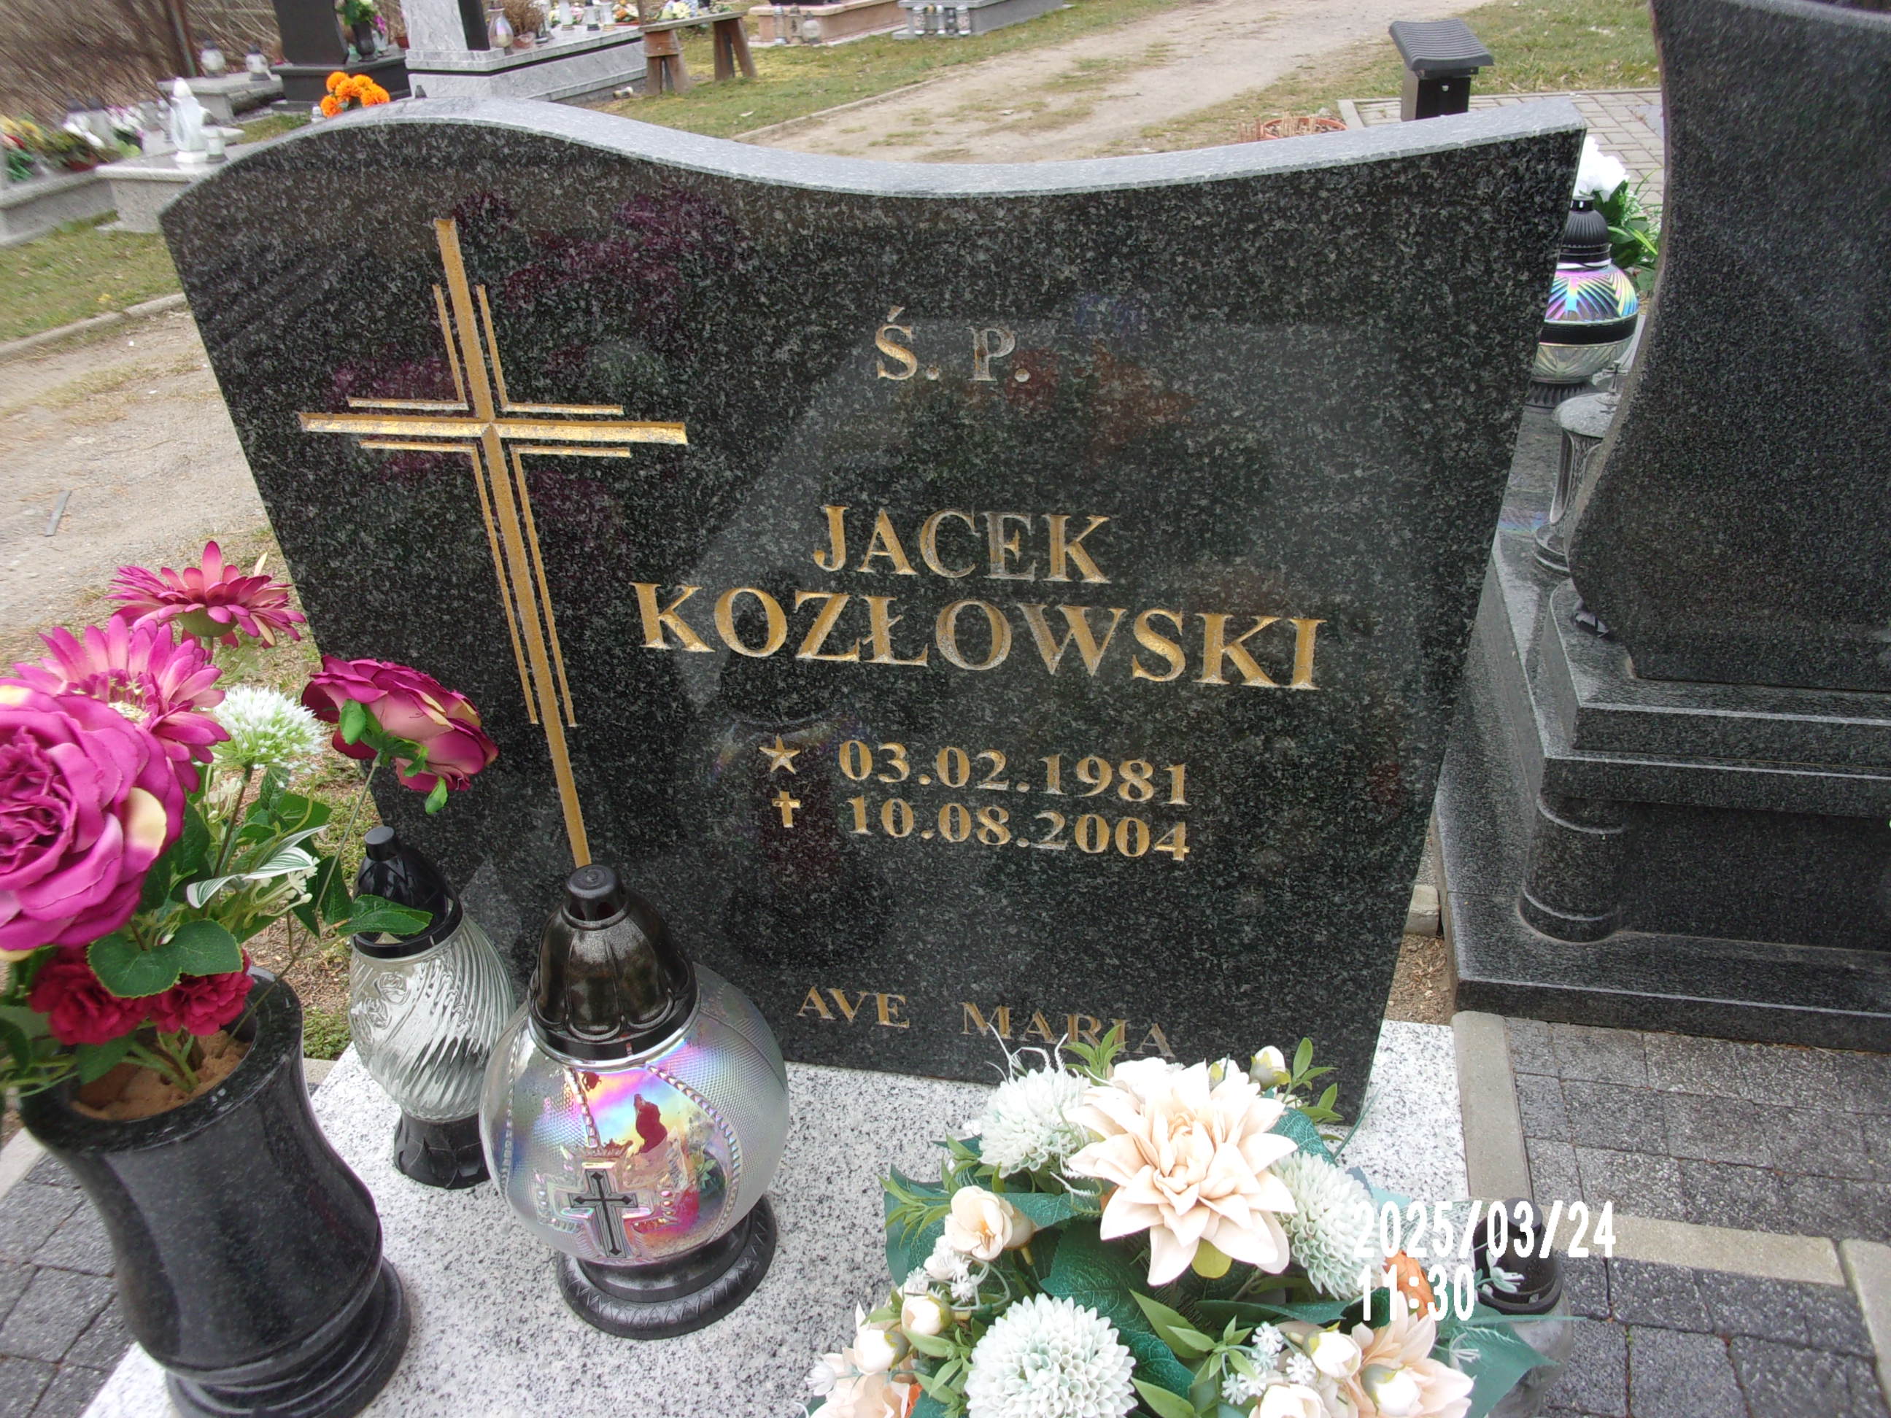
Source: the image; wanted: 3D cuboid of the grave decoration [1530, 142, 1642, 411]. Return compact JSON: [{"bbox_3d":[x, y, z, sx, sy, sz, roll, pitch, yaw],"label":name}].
[{"bbox_3d":[0.989,-0.690,2.414,0.240,0.375,0.260,4,33,11],"label":"grave decoration"}]

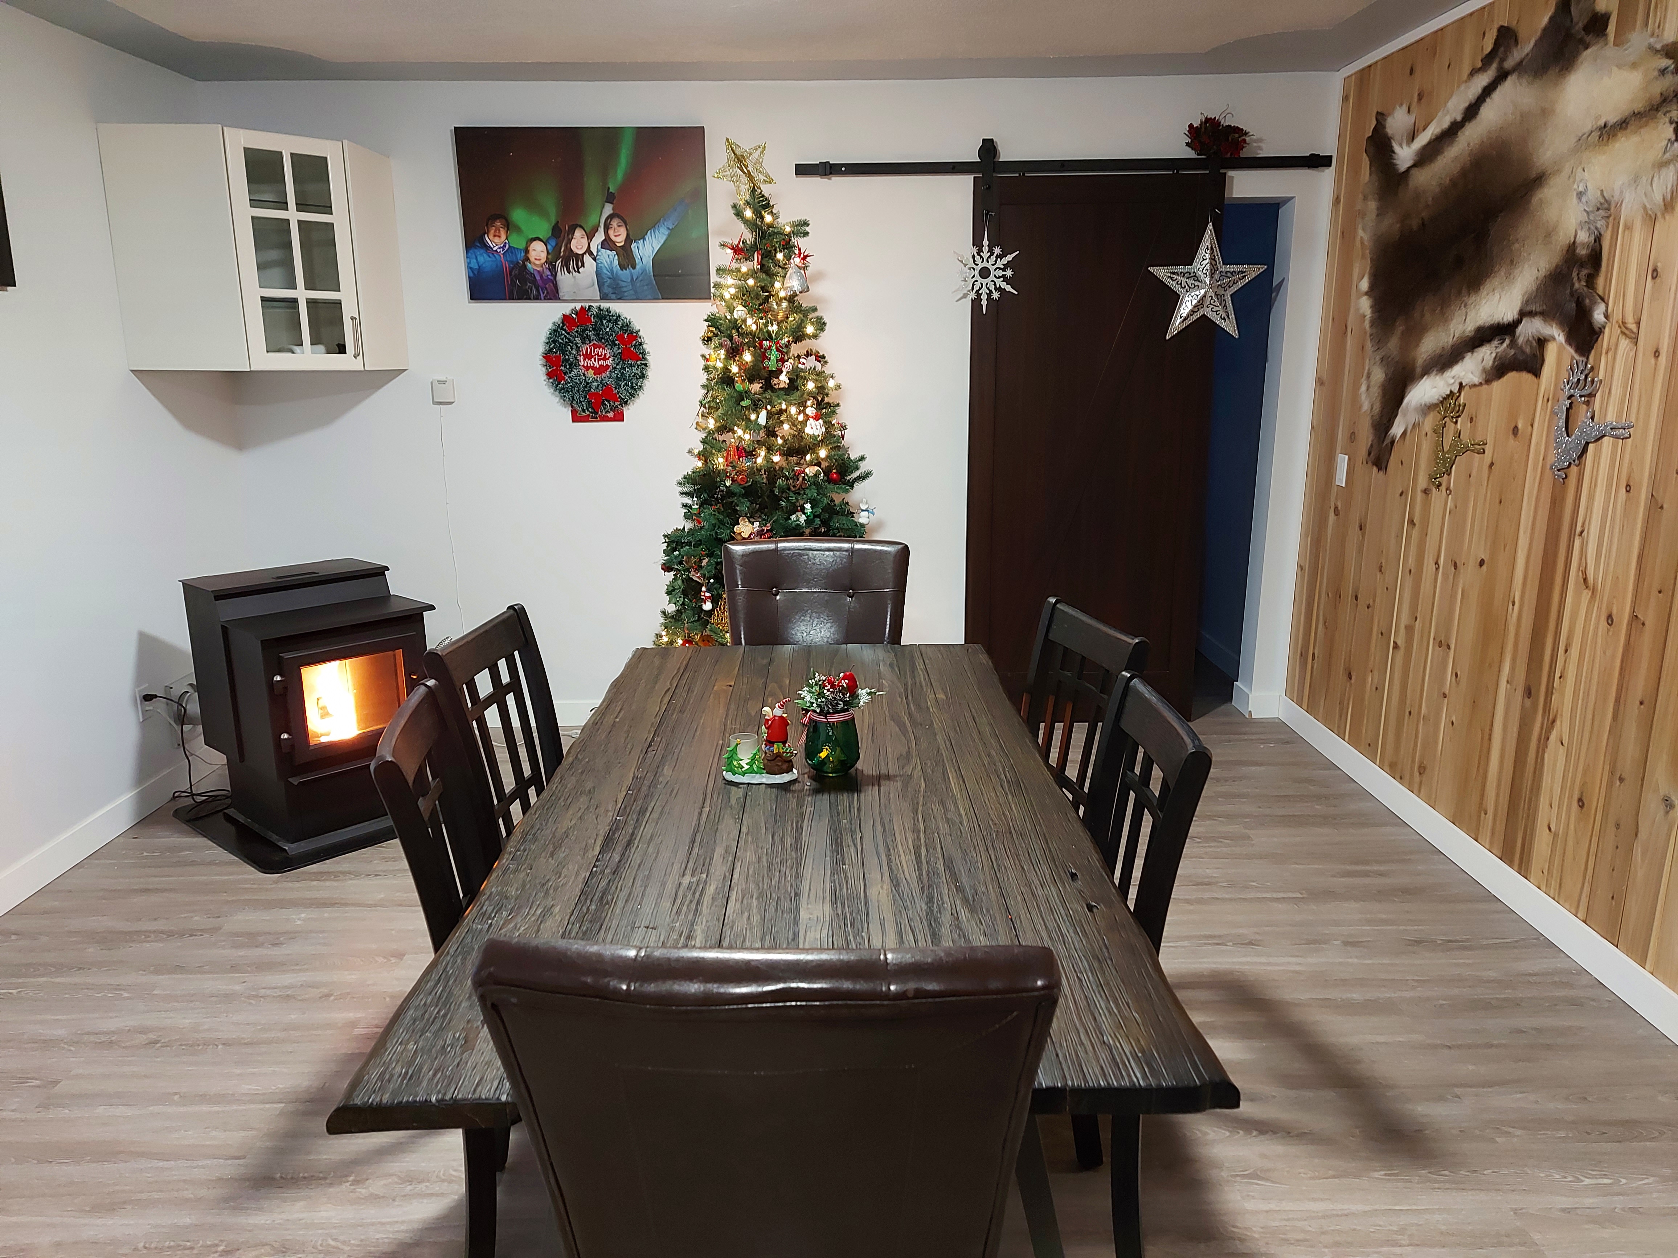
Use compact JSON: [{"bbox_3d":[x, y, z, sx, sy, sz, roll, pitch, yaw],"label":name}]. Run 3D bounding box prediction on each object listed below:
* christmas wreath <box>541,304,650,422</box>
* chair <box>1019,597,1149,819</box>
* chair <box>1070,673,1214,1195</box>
[{"bbox_3d":[-0.924,-1.015,4.442,0.410,0.435,0.070,-1,14,0],"label":"christmas wreath"},{"bbox_3d":[0.284,0.459,2.442,0.530,0.960,0.440,-4,14,-14],"label":"chair"},{"bbox_3d":[0.285,0.599,1.935,0.510,0.965,0.430,-1,14,0],"label":"chair"}]

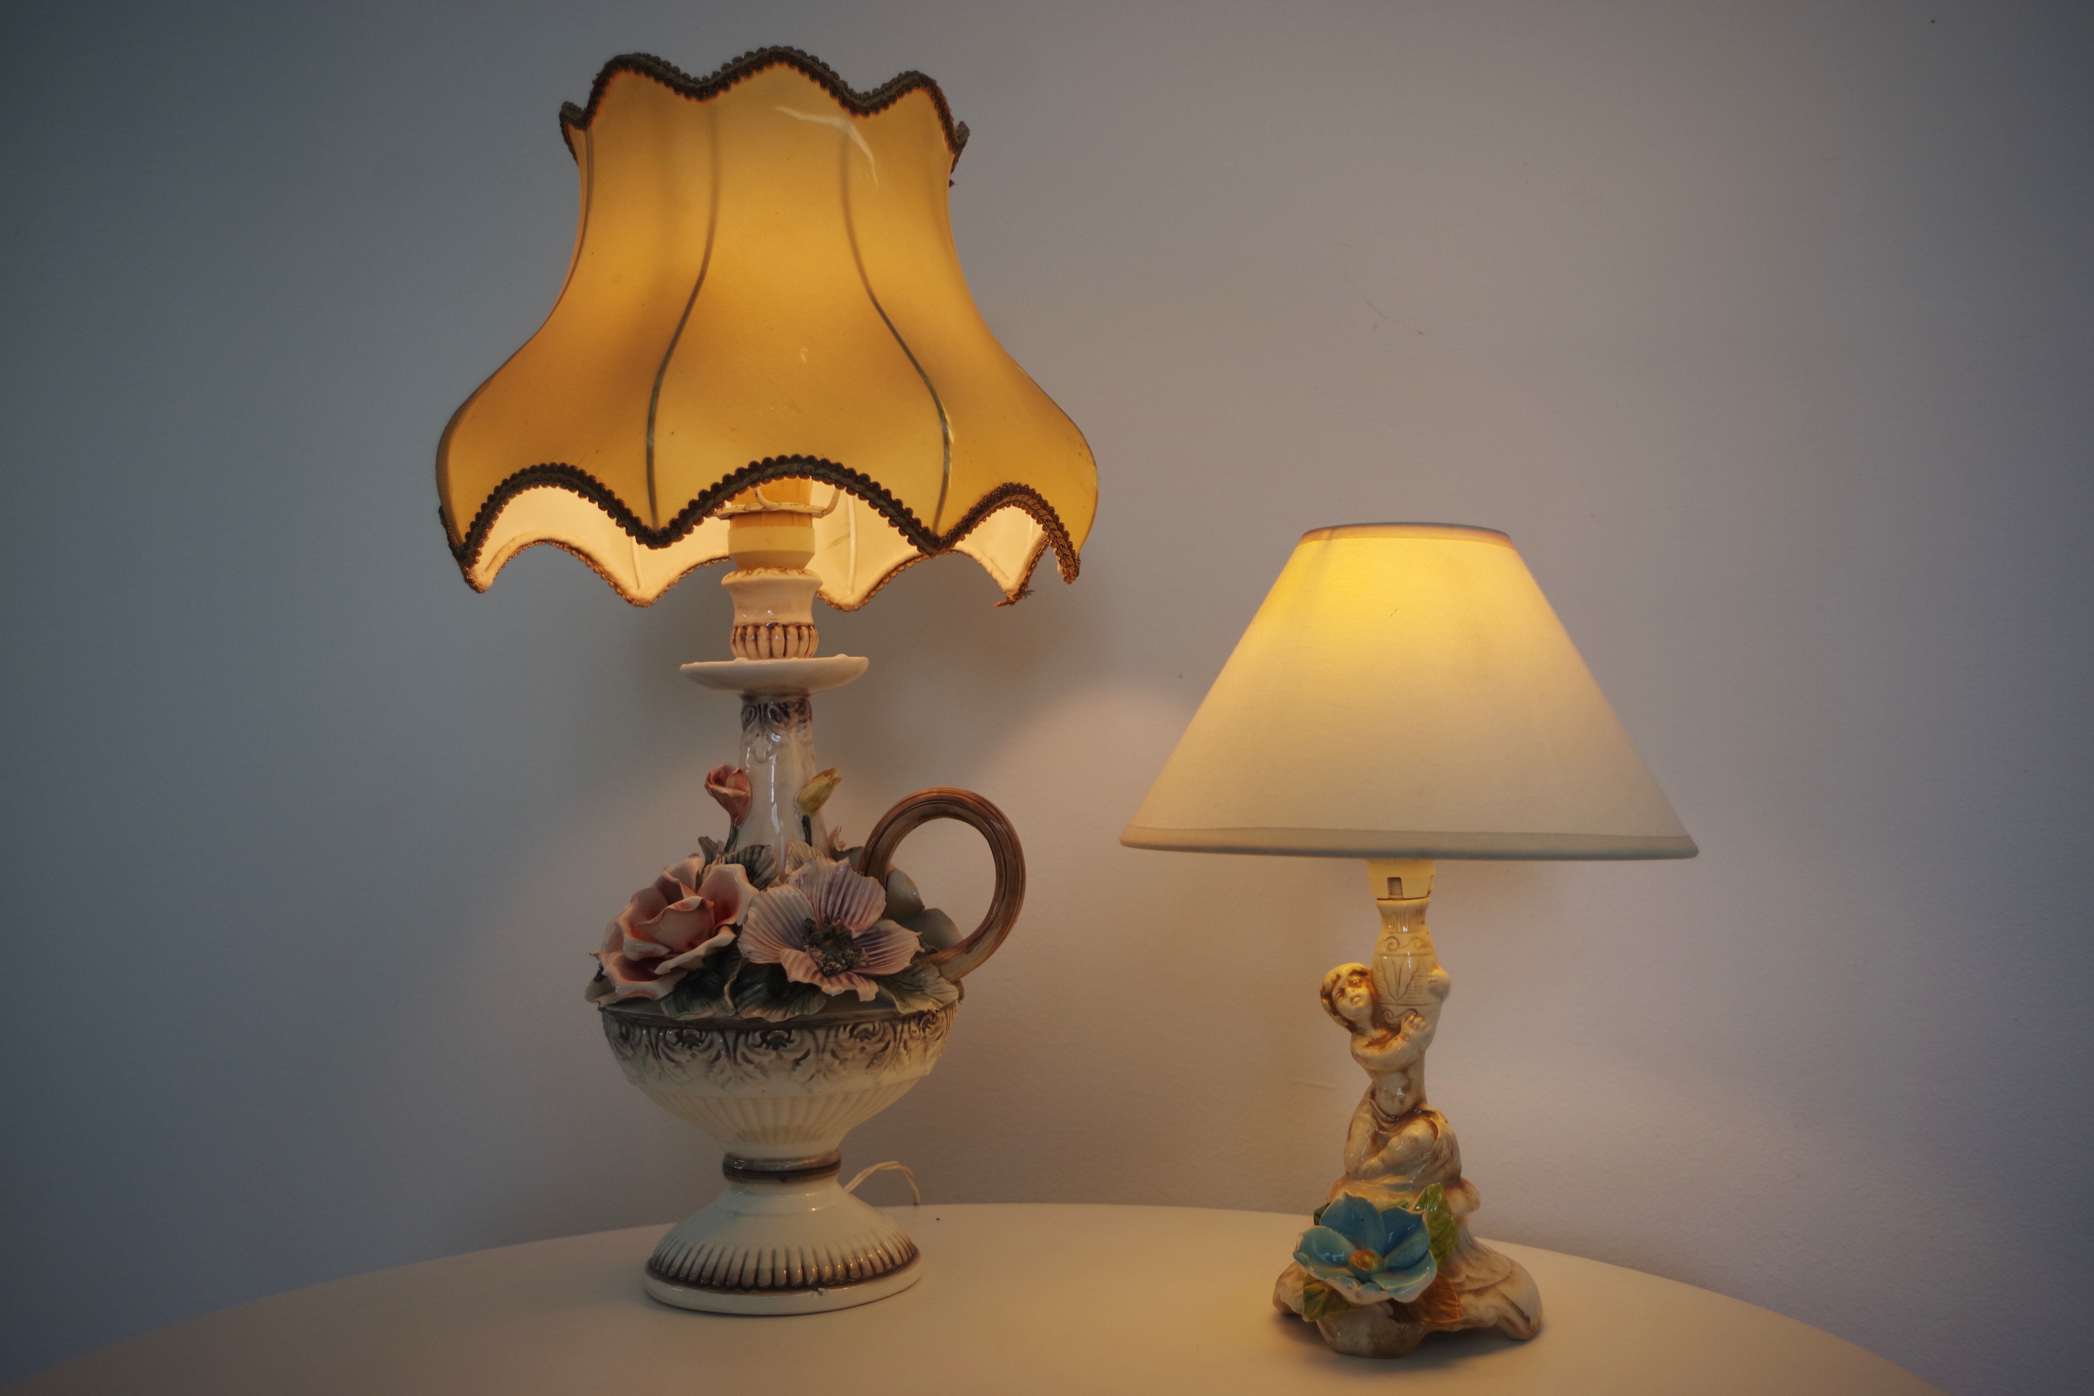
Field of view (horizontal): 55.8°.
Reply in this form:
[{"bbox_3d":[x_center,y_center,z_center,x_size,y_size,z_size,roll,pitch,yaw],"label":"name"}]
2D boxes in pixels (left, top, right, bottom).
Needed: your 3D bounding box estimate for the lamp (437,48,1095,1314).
[{"bbox_3d":[-0.138,-0.003,0.991,0.328,0.583,0.328,-1,-3,-3],"label":"lamp"}]

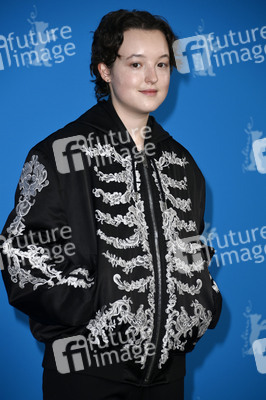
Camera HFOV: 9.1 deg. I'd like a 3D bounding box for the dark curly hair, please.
[{"bbox_3d":[0.001,-0.327,3.750,0.182,0.205,0.210,-2,4,-24],"label":"dark curly hair"}]

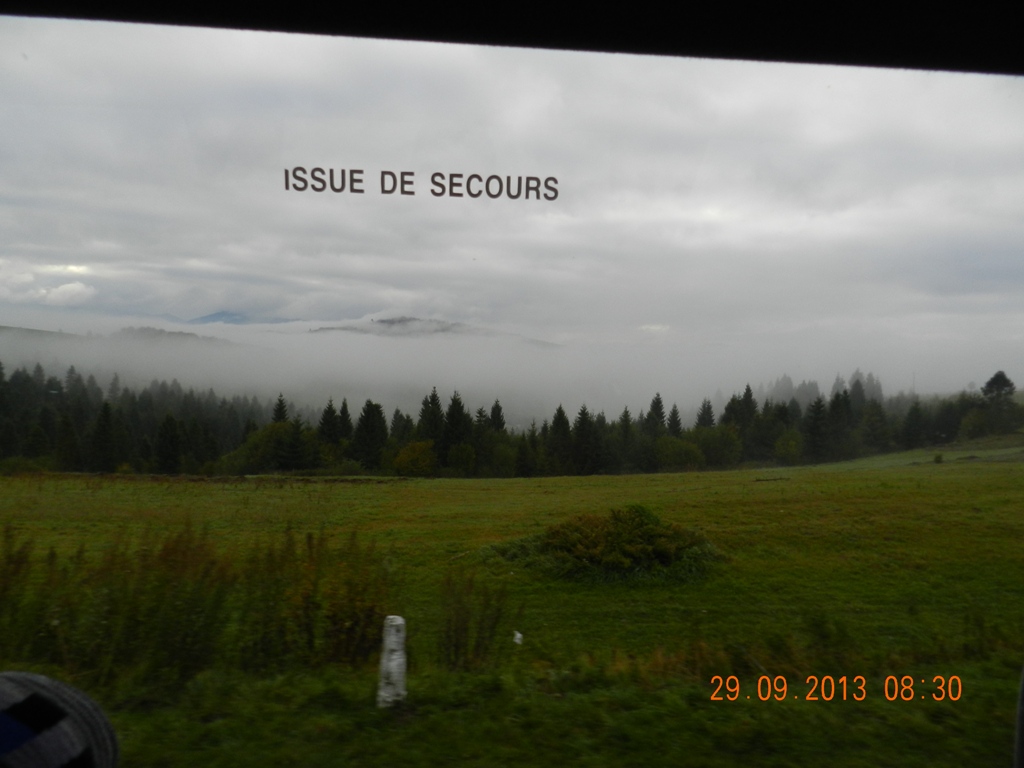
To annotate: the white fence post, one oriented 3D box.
[{"bbox_3d":[-0.970,2.239,5.500,0.190,0.710,0.190,2,1,-3],"label":"white fence post"}]

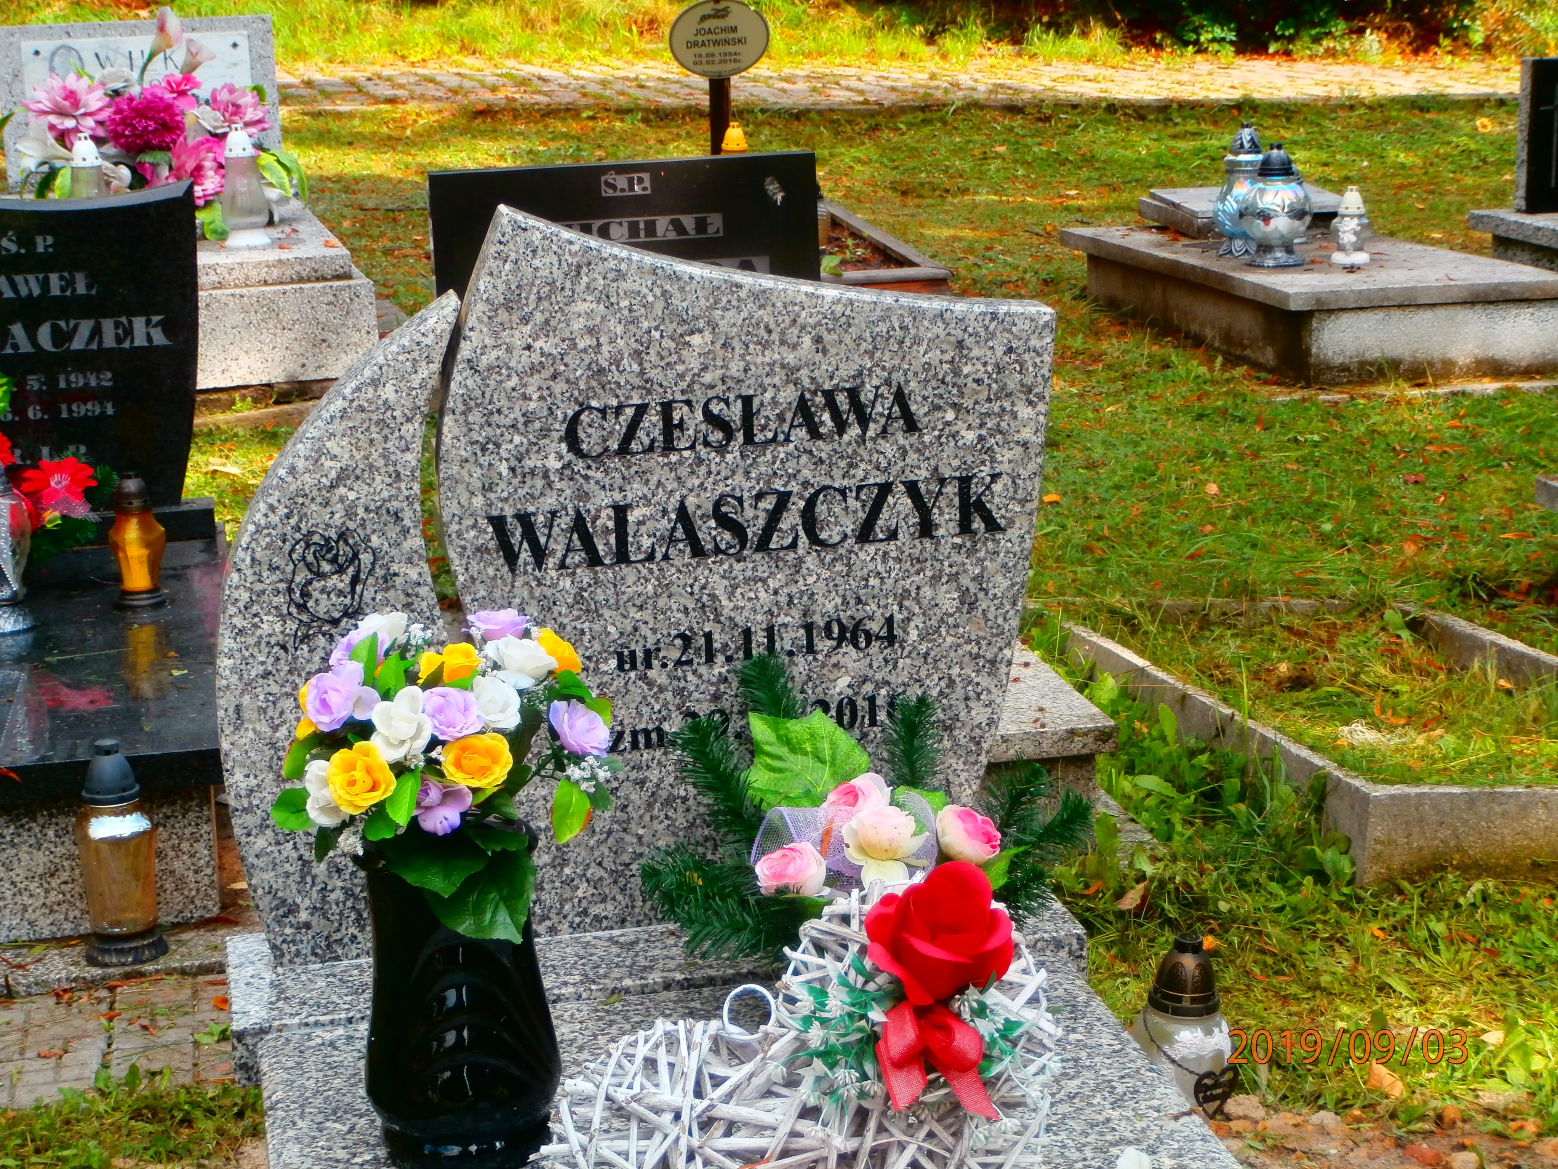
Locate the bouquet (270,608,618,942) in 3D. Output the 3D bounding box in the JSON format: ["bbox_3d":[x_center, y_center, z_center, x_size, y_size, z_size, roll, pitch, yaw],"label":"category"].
[{"bbox_3d":[-0.291,0.147,2.612,0.290,0.260,0.250,-5,12,-11],"label":"bouquet"}]

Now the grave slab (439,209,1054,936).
[{"bbox_3d":[-0.029,-0.024,3.221,0.650,0.760,0.080,-5,12,-11],"label":"grave slab"}]

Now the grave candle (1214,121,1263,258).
[{"bbox_3d":[1.146,-0.982,7.602,0.160,0.322,0.160,-1,12,9],"label":"grave candle"}]

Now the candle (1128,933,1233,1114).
[{"bbox_3d":[0.410,0.452,3.100,0.110,0.199,0.110,-1,12,7],"label":"candle"}]

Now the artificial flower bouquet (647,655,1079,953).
[{"bbox_3d":[0.073,0.237,3.118,0.430,0.270,0.210,-5,12,-11],"label":"artificial flower bouquet"}]

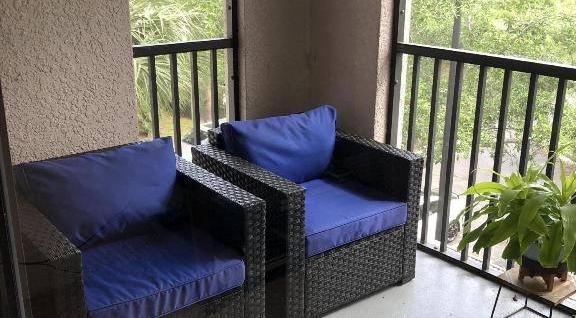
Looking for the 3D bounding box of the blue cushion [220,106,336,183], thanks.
[{"bbox_3d":[-0.041,-0.046,2.988,0.562,0.360,0.144,-13,13,-35],"label":"blue cushion"}]

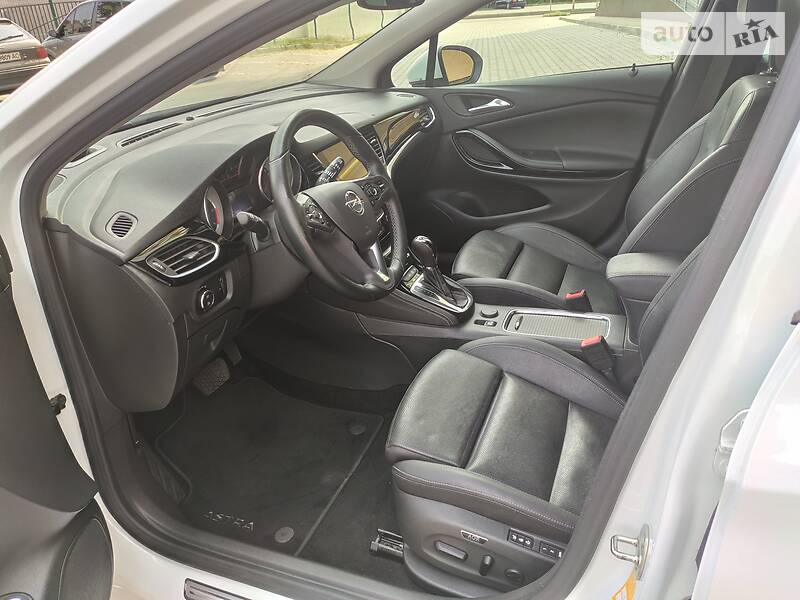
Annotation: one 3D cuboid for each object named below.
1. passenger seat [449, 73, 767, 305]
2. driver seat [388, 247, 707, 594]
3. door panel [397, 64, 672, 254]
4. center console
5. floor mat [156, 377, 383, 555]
[{"bbox_3d":[0.583,-0.269,1.618,0.890,0.910,0.540,8,29,22],"label":"passenger seat"},{"bbox_3d":[0.403,0.070,0.975,0.880,0.910,0.540,8,29,22],"label":"driver seat"},{"bbox_3d":[0.364,-0.411,2.027,0.930,0.700,0.140,8,29,22],"label":"door panel"},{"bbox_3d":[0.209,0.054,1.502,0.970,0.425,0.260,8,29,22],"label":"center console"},{"bbox_3d":[-0.349,0.381,1.494,0.510,0.035,0.490,8,29,22],"label":"floor mat"}]

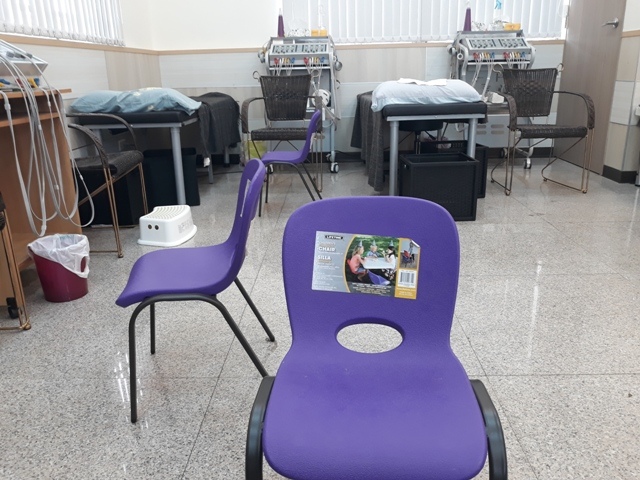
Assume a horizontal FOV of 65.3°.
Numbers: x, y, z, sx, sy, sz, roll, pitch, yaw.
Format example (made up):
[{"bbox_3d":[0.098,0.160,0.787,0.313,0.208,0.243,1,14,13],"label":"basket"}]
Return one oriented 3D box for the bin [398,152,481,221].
[{"bbox_3d":[0.681,-0.307,2.870,0.369,0.318,0.323,-1,18,2],"label":"bin"}]

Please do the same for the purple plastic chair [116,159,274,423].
[{"bbox_3d":[-0.317,0.097,1.294,0.404,0.591,0.348,-4,18,-9],"label":"purple plastic chair"}]

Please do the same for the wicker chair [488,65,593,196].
[{"bbox_3d":[1.485,-0.761,3.416,0.566,0.798,0.525,-2,18,-1],"label":"wicker chair"}]

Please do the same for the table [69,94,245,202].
[{"bbox_3d":[-1.140,-0.774,3.958,0.667,0.616,1.768,-1,18,2],"label":"table"}]

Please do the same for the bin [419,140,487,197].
[{"bbox_3d":[0.904,-0.500,3.438,0.369,0.318,0.343,-1,18,2],"label":"bin"}]

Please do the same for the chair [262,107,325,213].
[{"bbox_3d":[-0.175,-0.486,3.047,0.404,0.591,0.348,-2,18,-3],"label":"chair"}]

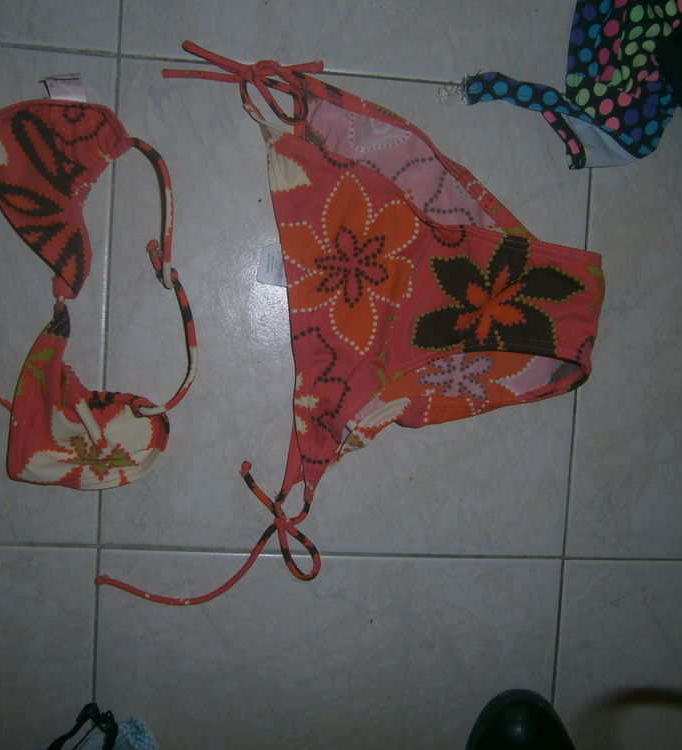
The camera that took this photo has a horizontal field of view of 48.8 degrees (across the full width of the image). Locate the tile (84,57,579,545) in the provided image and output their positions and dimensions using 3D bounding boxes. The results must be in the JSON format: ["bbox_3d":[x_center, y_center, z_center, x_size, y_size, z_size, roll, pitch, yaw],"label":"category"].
[{"bbox_3d":[0.006,-0.040,0.531,0.330,0.009,0.330,3,93,-5],"label":"tile"}]

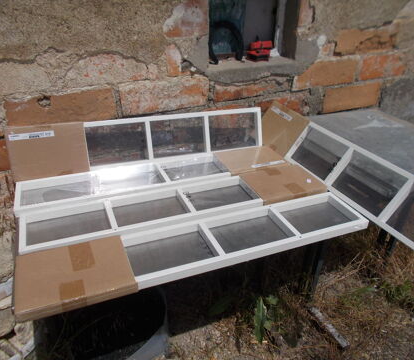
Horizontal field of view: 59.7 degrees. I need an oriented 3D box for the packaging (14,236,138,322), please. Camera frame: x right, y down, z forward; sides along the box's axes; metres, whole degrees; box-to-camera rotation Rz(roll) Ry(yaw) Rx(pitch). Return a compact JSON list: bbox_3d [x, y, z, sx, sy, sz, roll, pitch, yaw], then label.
[{"bbox_3d":[-0.336,0.243,0.928,0.274,0.029,0.197,-10,31,-20],"label":"packaging"}]

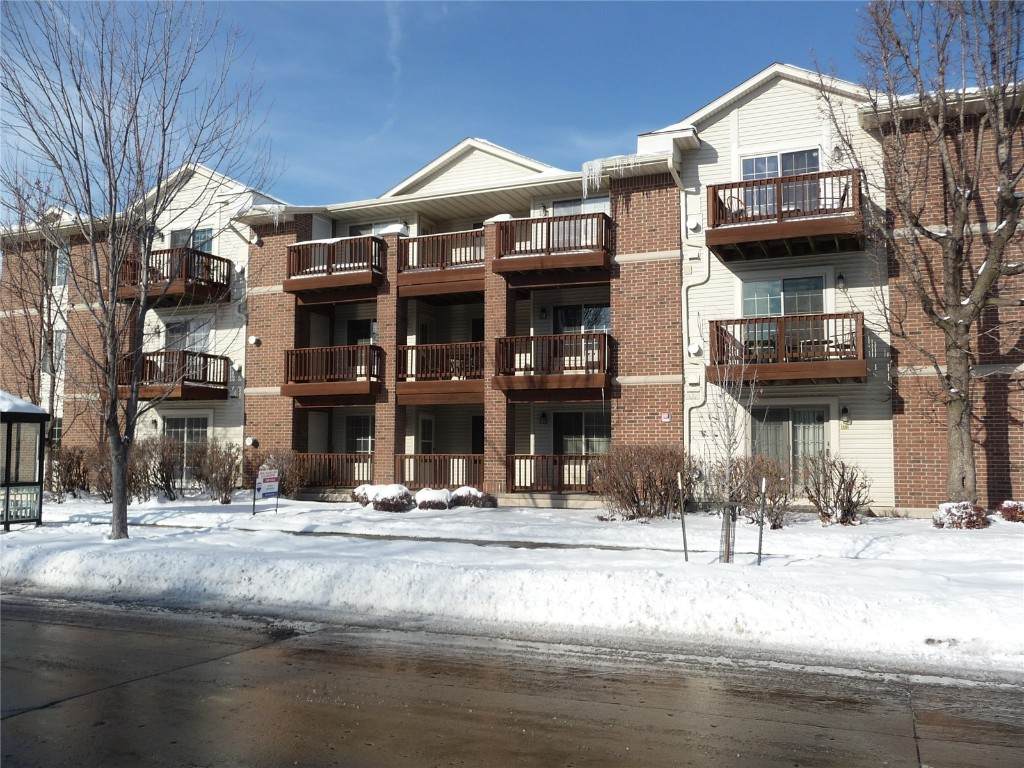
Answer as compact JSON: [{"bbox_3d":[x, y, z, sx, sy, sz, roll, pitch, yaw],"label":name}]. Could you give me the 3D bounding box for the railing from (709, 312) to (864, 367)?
[{"bbox_3d":[5.517,-0.794,16.621,2.884,0.901,1.498,-2,-5,22],"label":"railing"}]

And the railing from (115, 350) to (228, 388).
[{"bbox_3d":[-9.813,-0.341,23.613,2.782,0.953,1.720,-2,-5,23],"label":"railing"}]

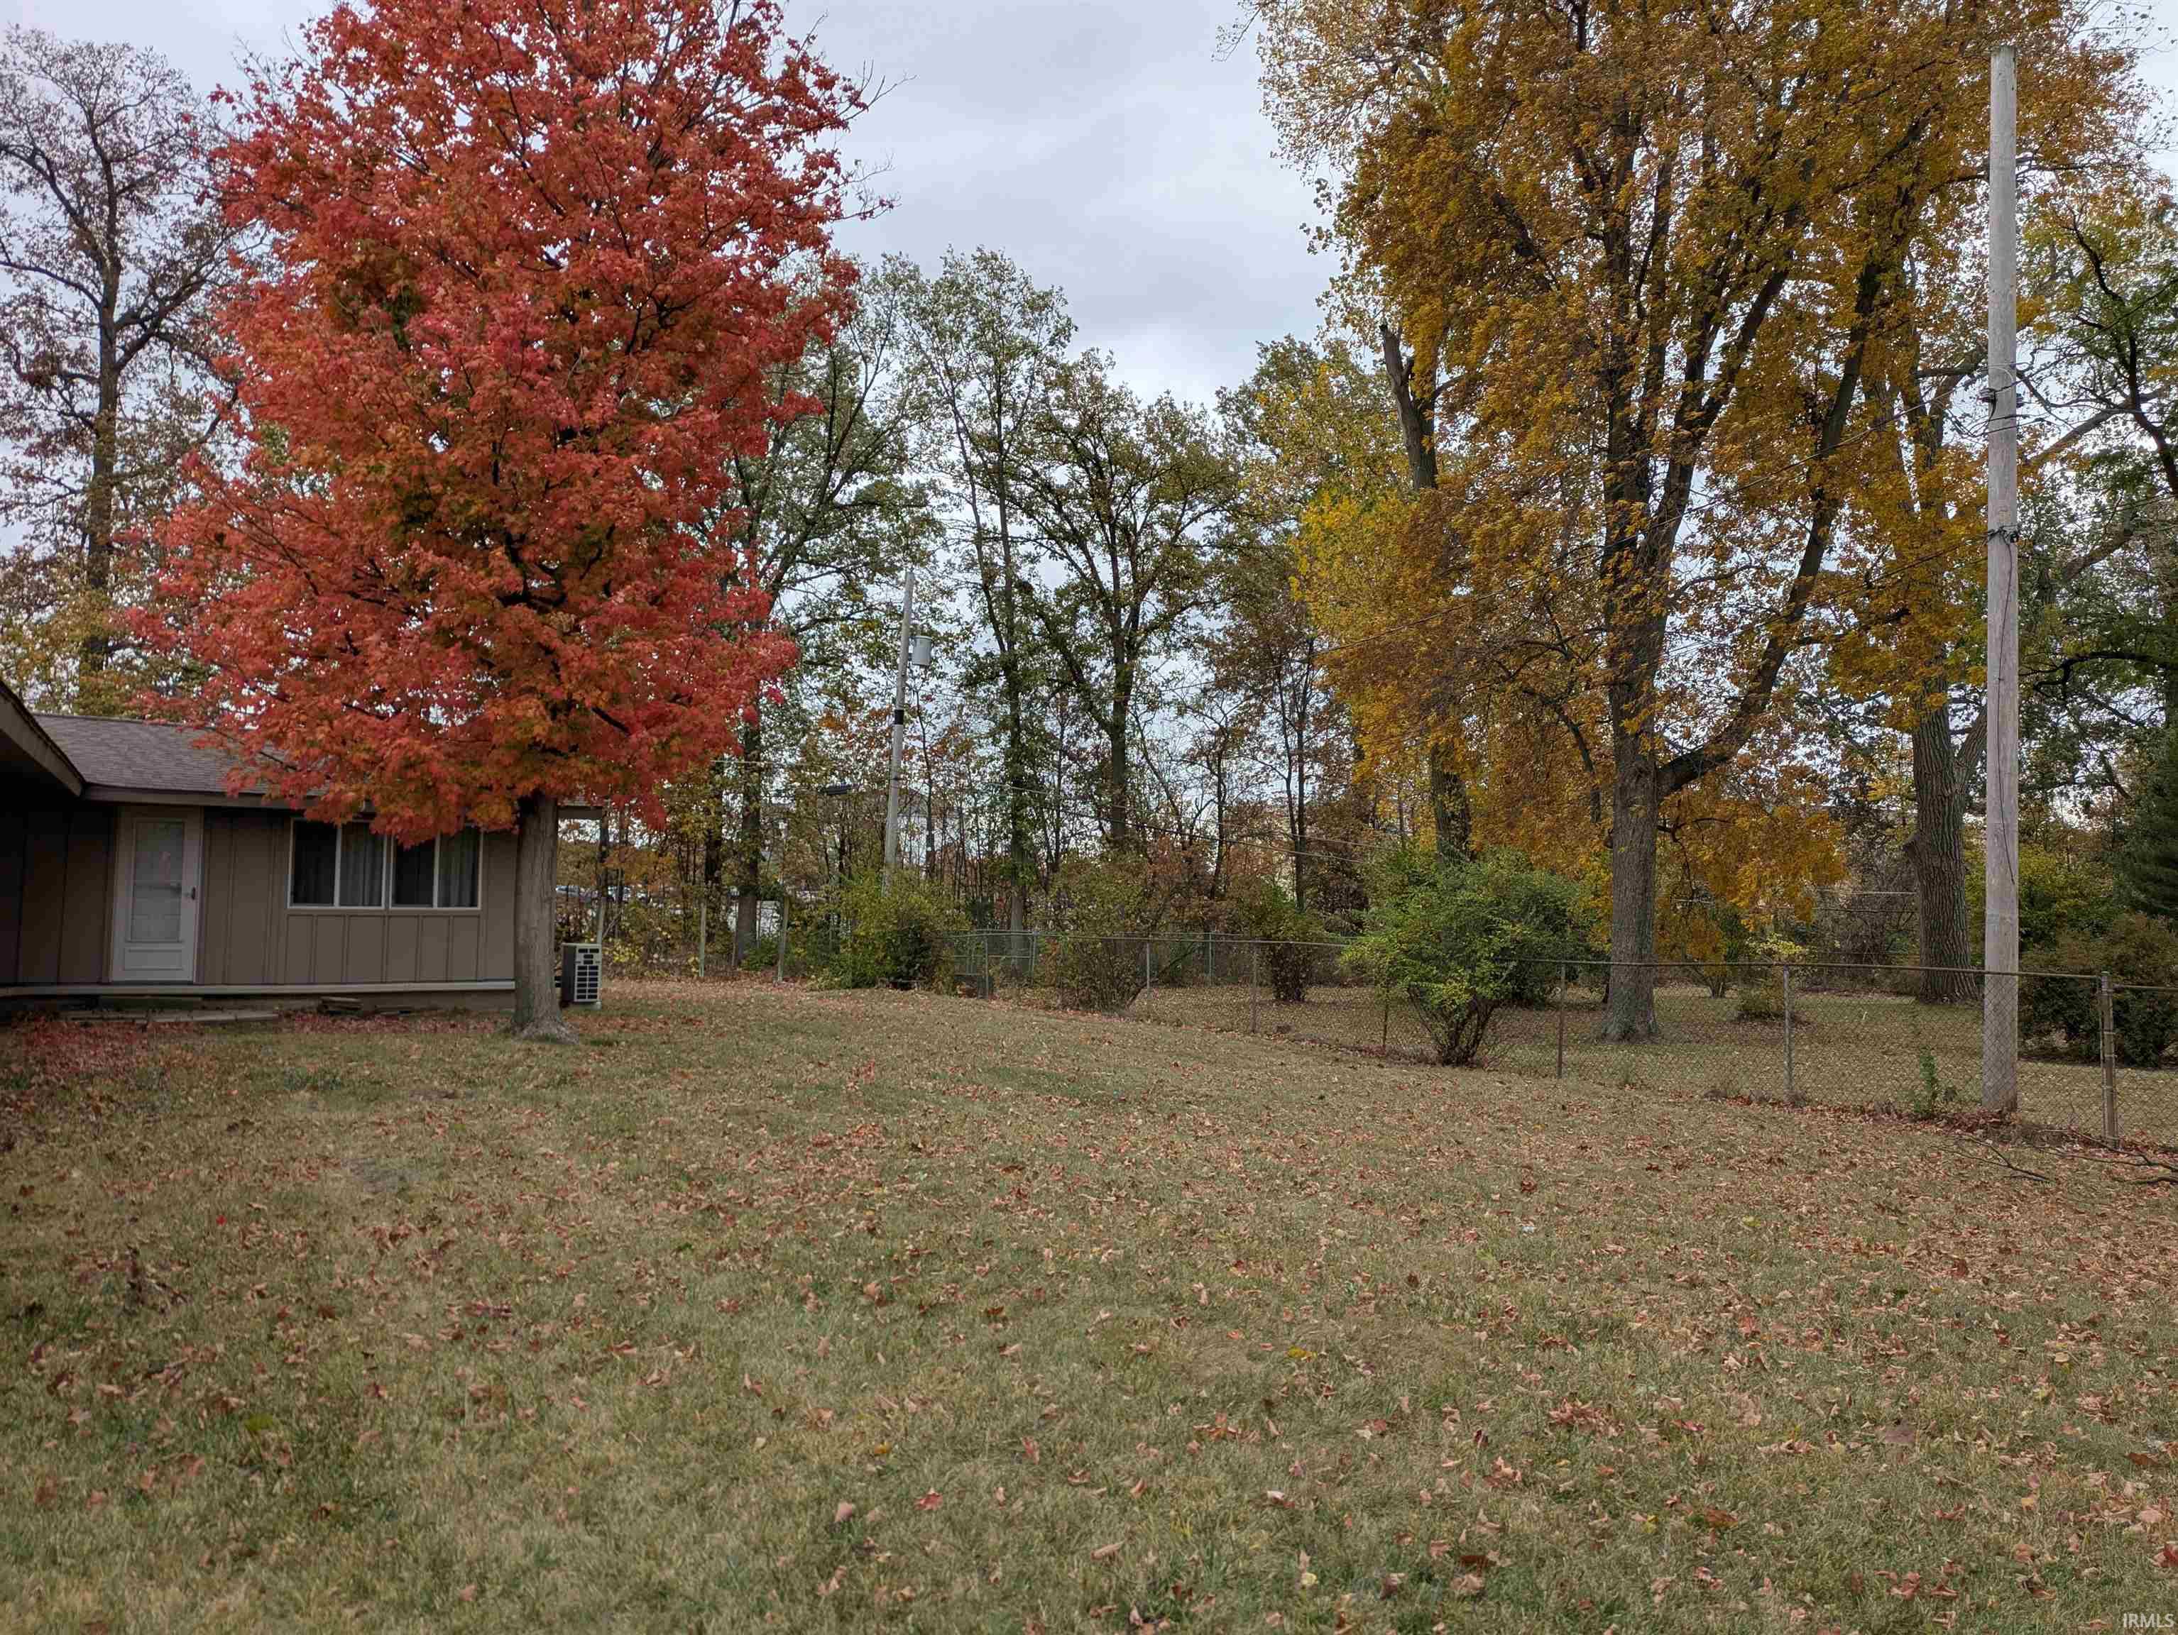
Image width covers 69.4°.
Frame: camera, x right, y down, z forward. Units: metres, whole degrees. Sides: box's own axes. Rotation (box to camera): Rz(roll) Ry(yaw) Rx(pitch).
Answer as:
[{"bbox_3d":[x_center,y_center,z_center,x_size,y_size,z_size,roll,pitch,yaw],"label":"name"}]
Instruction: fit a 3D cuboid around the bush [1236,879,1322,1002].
[{"bbox_3d":[3.669,2.393,30.300,1.650,2.300,1.600,0,-3,0],"label":"bush"}]

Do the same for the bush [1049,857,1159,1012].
[{"bbox_3d":[0.257,1.956,26.400,1.800,2.500,1.800,0,-3,0],"label":"bush"}]

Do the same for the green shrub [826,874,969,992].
[{"bbox_3d":[-3.807,2.303,31.300,2.700,2.300,2.400,0,-3,0],"label":"green shrub"}]

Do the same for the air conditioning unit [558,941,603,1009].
[{"bbox_3d":[-7.293,2.274,22.600,0.380,0.880,0.900,3,-4,-31],"label":"air conditioning unit"}]

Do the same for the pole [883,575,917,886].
[{"bbox_3d":[-4.954,-1.260,40.305,0.290,10.349,0.290,4,-3,0],"label":"pole"}]

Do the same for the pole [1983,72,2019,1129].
[{"bbox_3d":[7.790,-2.117,13.421,0.290,9.208,0.290,2,-3,0],"label":"pole"}]

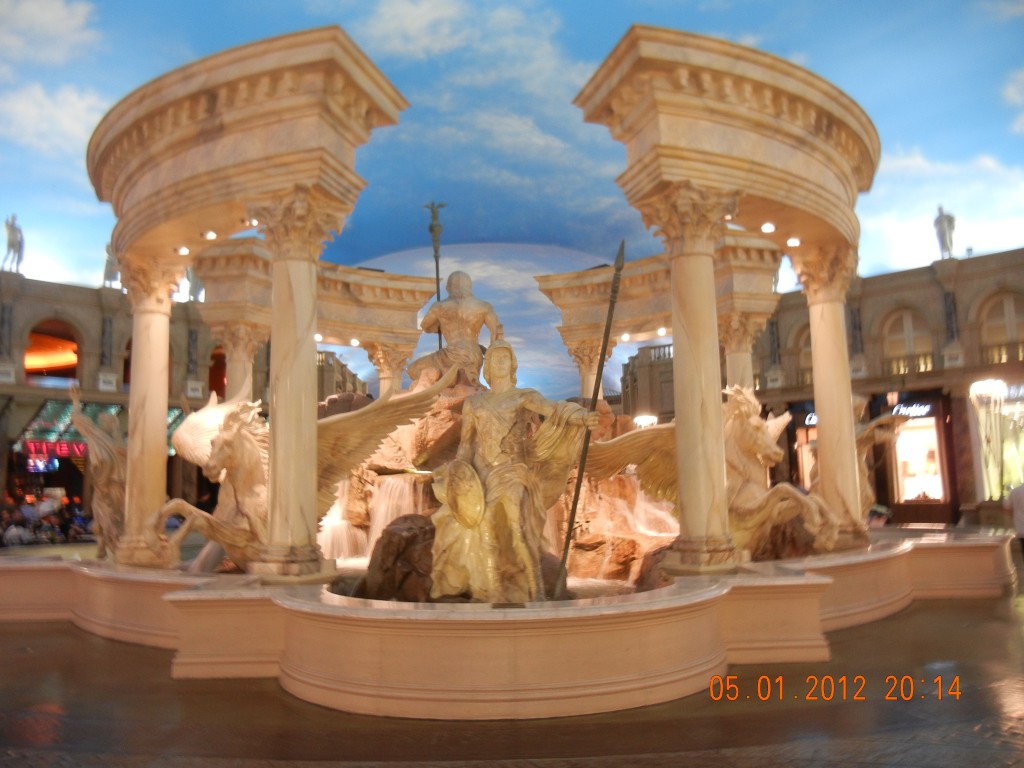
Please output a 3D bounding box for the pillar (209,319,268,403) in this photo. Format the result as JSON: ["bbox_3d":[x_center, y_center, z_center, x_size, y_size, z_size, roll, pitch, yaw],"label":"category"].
[{"bbox_3d":[-5.304,0.932,17.196,0.825,4.275,0.825,-4,-8,23],"label":"pillar"}]

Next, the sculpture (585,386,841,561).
[{"bbox_3d":[2.724,1.191,11.787,3.150,2.175,3.300,-8,-10,43],"label":"sculpture"}]

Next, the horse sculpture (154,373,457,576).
[{"bbox_3d":[-3.055,1.171,11.584,3.600,2.400,3.150,-8,-10,43],"label":"horse sculpture"}]

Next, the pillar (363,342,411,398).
[{"bbox_3d":[-2.731,1.224,19.893,0.825,4.275,0.825,2,-8,-26],"label":"pillar"}]

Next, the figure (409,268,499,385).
[{"bbox_3d":[-0.996,-0.851,15.386,1.620,2.288,1.500,1,-8,-17],"label":"figure"}]

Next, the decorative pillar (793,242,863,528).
[{"bbox_3d":[4.707,0.174,12.909,0.825,4.275,0.825,-4,-8,23],"label":"decorative pillar"}]

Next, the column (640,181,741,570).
[{"bbox_3d":[2.133,-0.118,10.213,0.825,4.275,0.825,2,-8,-26],"label":"column"}]

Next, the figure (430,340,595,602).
[{"bbox_3d":[0.003,0.717,7.923,1.395,2.285,1.275,-1,-7,-2],"label":"figure"}]

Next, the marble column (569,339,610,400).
[{"bbox_3d":[1.875,1.145,20.024,0.825,4.275,0.825,-4,-8,23],"label":"marble column"}]

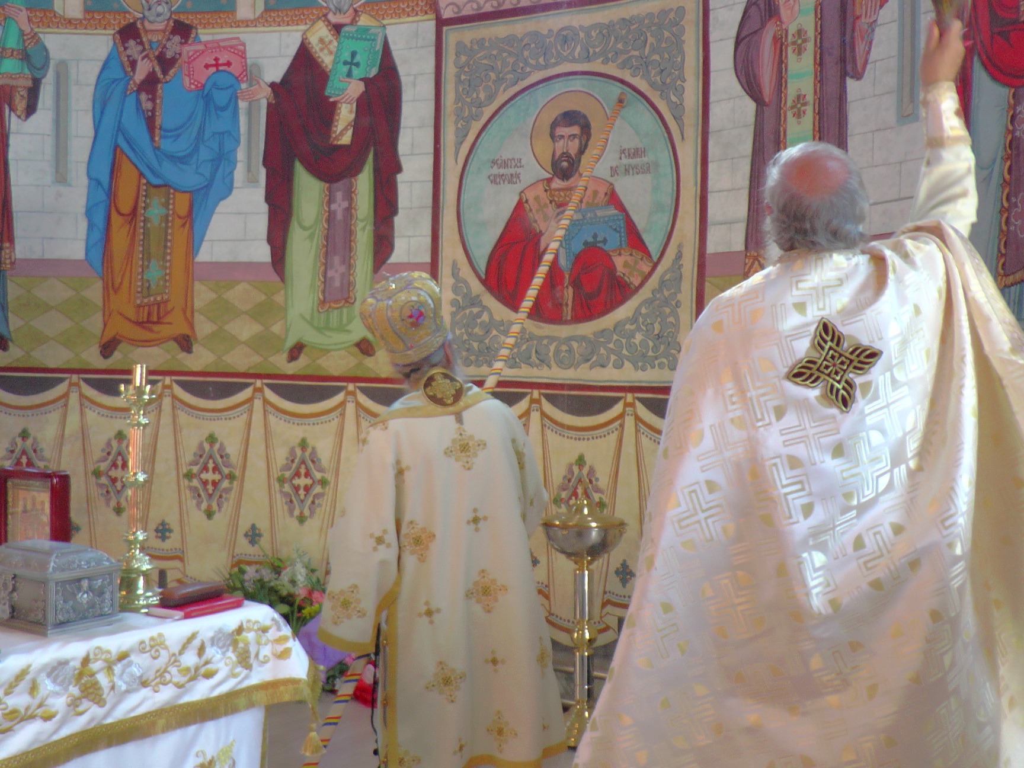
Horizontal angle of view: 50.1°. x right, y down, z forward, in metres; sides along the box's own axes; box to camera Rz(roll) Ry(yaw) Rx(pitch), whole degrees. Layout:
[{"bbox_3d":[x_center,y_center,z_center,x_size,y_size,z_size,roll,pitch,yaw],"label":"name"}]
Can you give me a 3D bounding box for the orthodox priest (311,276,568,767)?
[{"bbox_3d":[-0.240,0.506,3.750,0.820,1.780,0.600,1,1,6],"label":"orthodox priest"}]

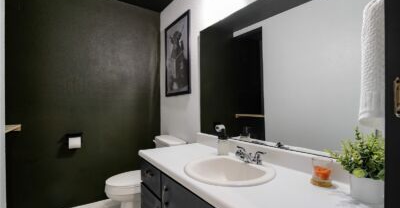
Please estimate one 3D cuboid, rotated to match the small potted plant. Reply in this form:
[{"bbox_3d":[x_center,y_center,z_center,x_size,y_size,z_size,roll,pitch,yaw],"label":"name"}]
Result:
[{"bbox_3d":[0.702,0.258,0.763,0.240,0.290,0.260,0,0,-35],"label":"small potted plant"}]

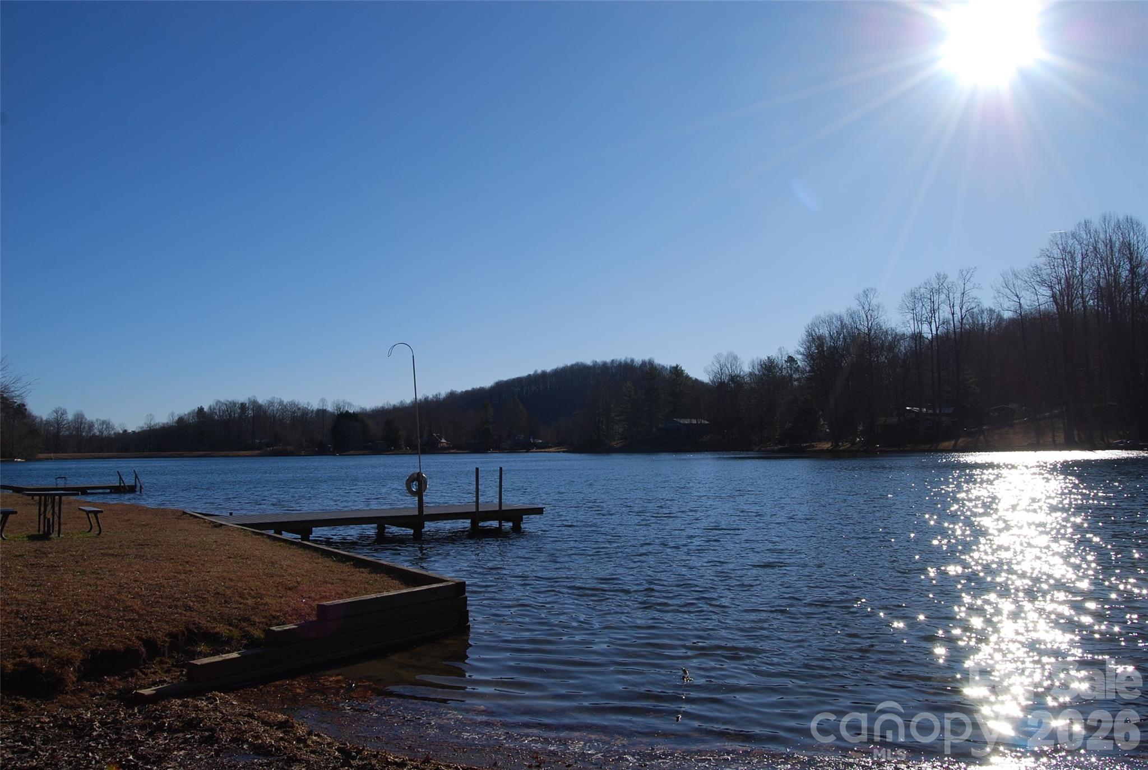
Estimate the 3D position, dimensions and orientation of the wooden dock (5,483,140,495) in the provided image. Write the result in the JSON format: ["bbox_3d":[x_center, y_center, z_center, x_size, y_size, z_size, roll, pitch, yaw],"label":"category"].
[{"bbox_3d":[-24.121,5.035,45.397,5.690,0.420,2.440,2,-5,-39],"label":"wooden dock"}]

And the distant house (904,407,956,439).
[{"bbox_3d":[86.091,9.221,232.000,10.000,8.000,8.000,0,-4,-4],"label":"distant house"}]

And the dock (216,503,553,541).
[{"bbox_3d":[-4.221,3.151,21.572,6.900,0.550,2.440,2,-4,-33],"label":"dock"}]

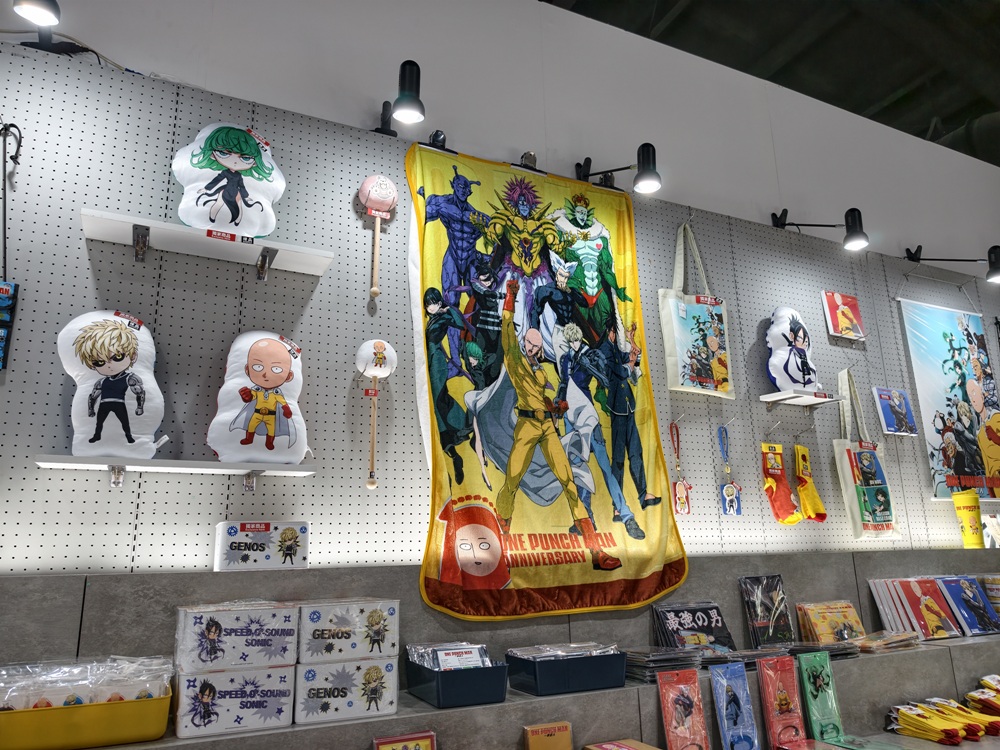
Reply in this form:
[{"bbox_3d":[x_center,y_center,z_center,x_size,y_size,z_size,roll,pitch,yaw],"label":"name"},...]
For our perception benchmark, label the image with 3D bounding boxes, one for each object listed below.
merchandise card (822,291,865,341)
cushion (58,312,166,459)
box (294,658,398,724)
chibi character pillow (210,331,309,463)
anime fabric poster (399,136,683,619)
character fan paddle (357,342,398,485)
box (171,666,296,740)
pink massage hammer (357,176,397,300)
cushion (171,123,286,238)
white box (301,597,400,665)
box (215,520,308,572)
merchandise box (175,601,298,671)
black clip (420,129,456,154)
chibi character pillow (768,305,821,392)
[{"bbox_3d":[1.446,-0.250,2.914,0.195,0.193,0.018,5,-19,-25],"label":"merchandise card"},{"bbox_3d":[-0.923,0.027,1.649,0.224,0.363,0.100,-1,-17,-27],"label":"cushion"},{"bbox_3d":[-0.332,0.647,1.451,0.207,0.111,0.130,5,-16,-25],"label":"box"},{"bbox_3d":[-0.615,0.063,1.791,0.245,0.355,0.100,5,-20,-25],"label":"chibi character pillow"},{"bbox_3d":[0.139,-0.035,2.127,0.860,1.445,0.105,5,-23,-25],"label":"anime fabric poster"},{"bbox_3d":[-0.343,0.102,1.923,0.114,0.420,0.100,5,-15,-25],"label":"character fan paddle"},{"bbox_3d":[-0.520,0.629,1.363,0.207,0.111,0.130,5,-16,-25],"label":"box"},{"bbox_3d":[-0.363,-0.406,2.043,0.114,0.395,0.100,5,-15,-25],"label":"pink massage hammer"},{"bbox_3d":[-0.718,-0.510,1.849,0.285,0.355,0.105,5,-20,-25],"label":"cushion"},{"bbox_3d":[-0.333,0.536,1.462,0.203,0.108,0.145,5,-15,-25],"label":"white box"},{"bbox_3d":[-0.577,0.417,1.689,0.207,0.110,0.130,5,-16,-25],"label":"box"},{"bbox_3d":[-0.520,0.516,1.375,0.206,0.108,0.145,5,-15,-25],"label":"merchandise box"},{"bbox_3d":[-0.207,-0.770,2.297,0.143,0.077,0.045,5,-15,-26],"label":"black clip"},{"bbox_3d":[1.108,-0.092,2.643,0.223,0.355,0.105,5,-20,-25],"label":"chibi character pillow"}]

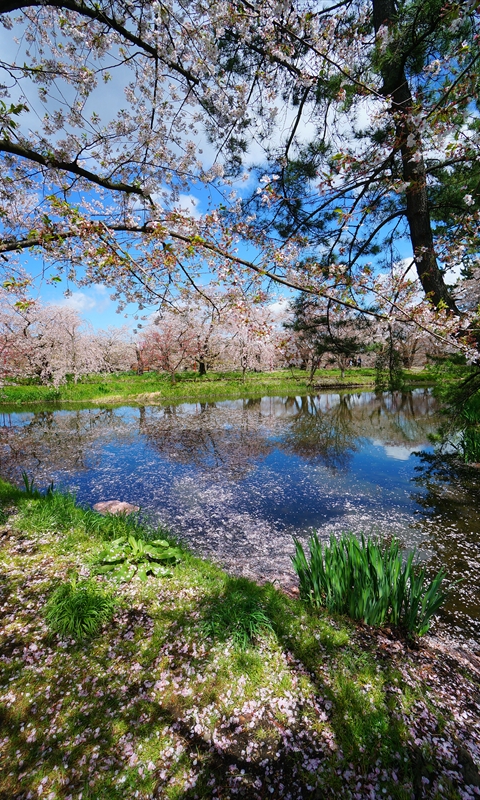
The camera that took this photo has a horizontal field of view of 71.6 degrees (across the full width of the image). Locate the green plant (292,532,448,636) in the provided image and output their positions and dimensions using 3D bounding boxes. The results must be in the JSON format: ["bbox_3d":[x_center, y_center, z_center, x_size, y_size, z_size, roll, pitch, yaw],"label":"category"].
[{"bbox_3d":[0.840,1.144,2.194,0.850,0.500,0.420,3,8,24],"label":"green plant"}]

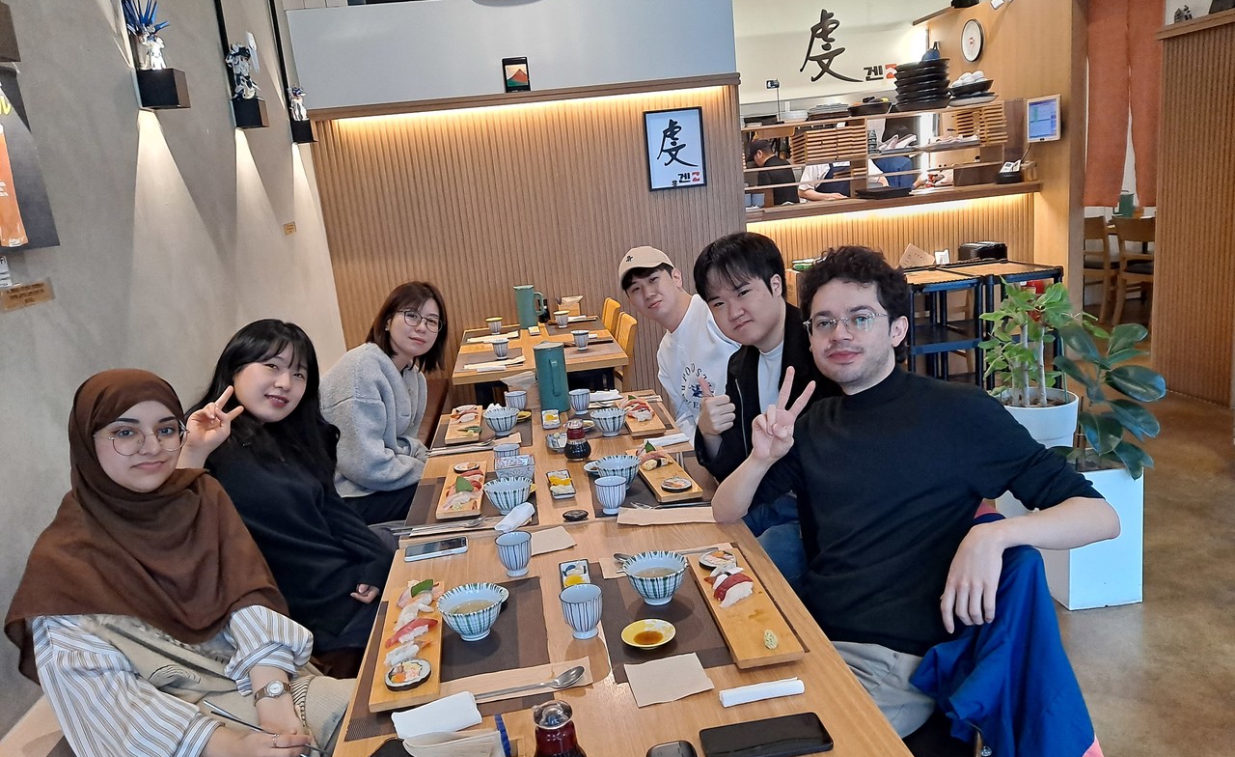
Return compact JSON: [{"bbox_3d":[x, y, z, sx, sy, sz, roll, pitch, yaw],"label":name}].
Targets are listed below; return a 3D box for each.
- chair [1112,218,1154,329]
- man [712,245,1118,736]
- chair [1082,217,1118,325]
[{"bbox_3d":[3.875,-0.762,6.338,0.500,0.785,0.440,-9,13,-12],"label":"chair"},{"bbox_3d":[0.401,0.462,1.560,0.740,1.330,0.640,4,16,37],"label":"man"},{"bbox_3d":[3.731,-0.861,6.835,0.500,0.785,0.440,-11,14,-20],"label":"chair"}]

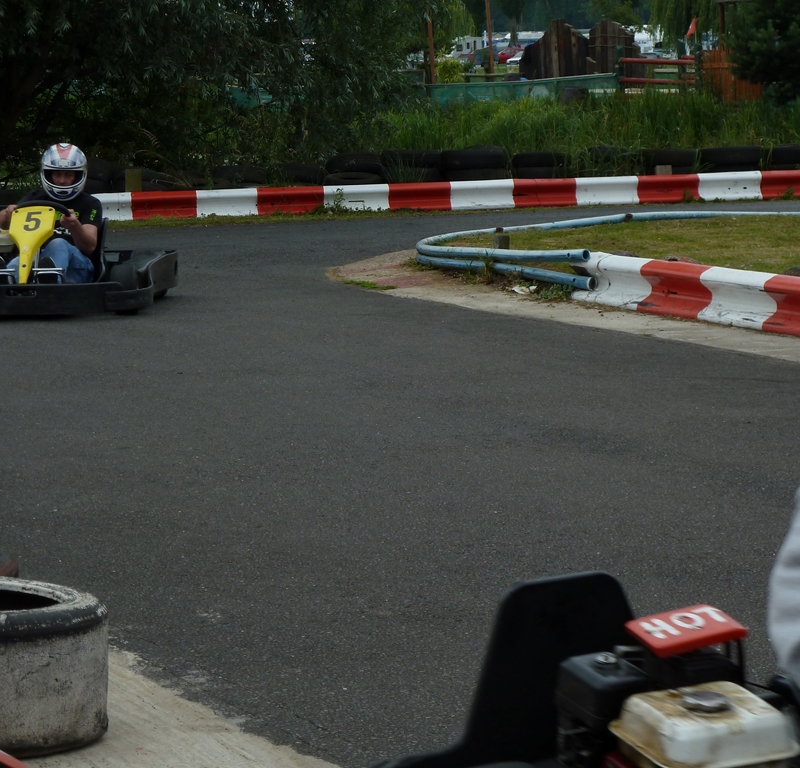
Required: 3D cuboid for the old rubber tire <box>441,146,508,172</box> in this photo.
[{"bbox_3d":[0.745,-2.266,28.600,0.650,0.210,0.650,-1,6,0],"label":"old rubber tire"}]

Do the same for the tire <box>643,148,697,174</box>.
[{"bbox_3d":[2.743,-2.295,28.900,0.590,0.190,0.590,-1,6,0],"label":"tire"}]

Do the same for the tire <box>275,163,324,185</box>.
[{"bbox_3d":[-1.002,-2.096,28.300,0.560,0.190,0.560,-1,6,0],"label":"tire"}]

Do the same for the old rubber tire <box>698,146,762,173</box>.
[{"bbox_3d":[3.380,-2.318,29.000,0.630,0.200,0.630,-1,6,0],"label":"old rubber tire"}]

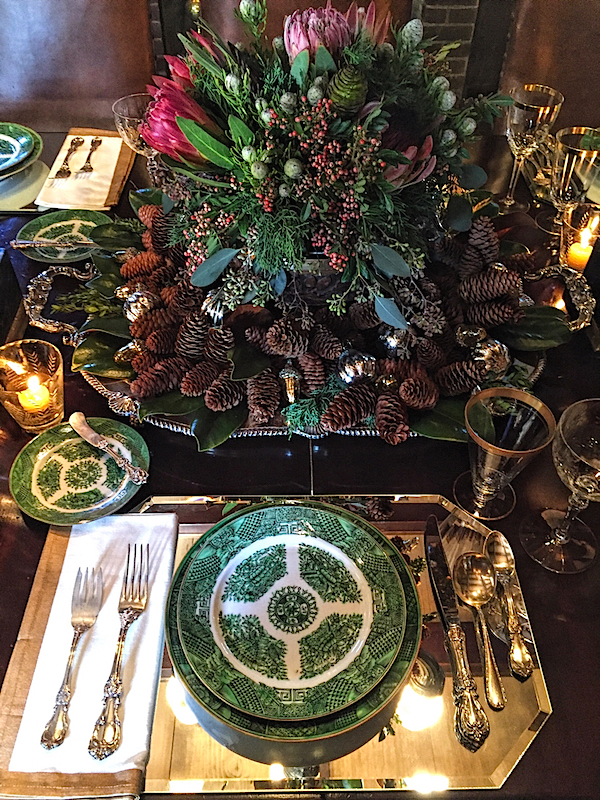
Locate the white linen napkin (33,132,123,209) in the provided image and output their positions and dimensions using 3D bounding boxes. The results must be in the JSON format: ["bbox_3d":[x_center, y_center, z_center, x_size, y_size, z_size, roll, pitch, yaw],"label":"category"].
[{"bbox_3d":[-0.409,-0.440,1.282,0.125,0.013,0.270,-1,46,-1],"label":"white linen napkin"}]

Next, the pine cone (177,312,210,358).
[{"bbox_3d":[-0.142,-0.089,0.892,0.042,0.042,0.072,3,63,3],"label":"pine cone"}]

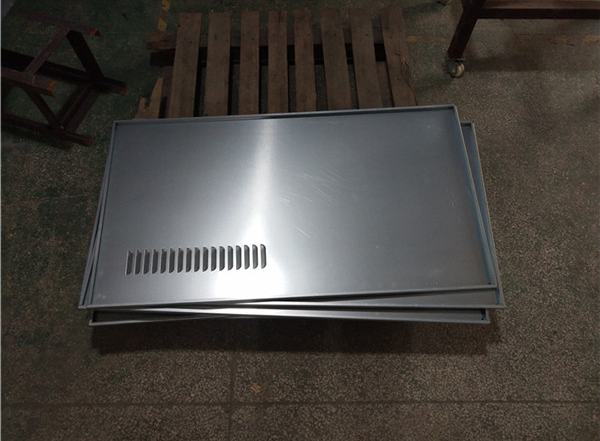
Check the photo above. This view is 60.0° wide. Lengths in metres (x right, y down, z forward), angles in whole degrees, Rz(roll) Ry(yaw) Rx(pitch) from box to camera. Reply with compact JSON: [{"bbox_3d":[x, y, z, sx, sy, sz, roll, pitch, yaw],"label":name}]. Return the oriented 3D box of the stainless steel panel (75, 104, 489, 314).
[{"bbox_3d":[-0.042,-0.079,1.894,1.351,0.032,0.763,-3,63,0],"label":"stainless steel panel"}]

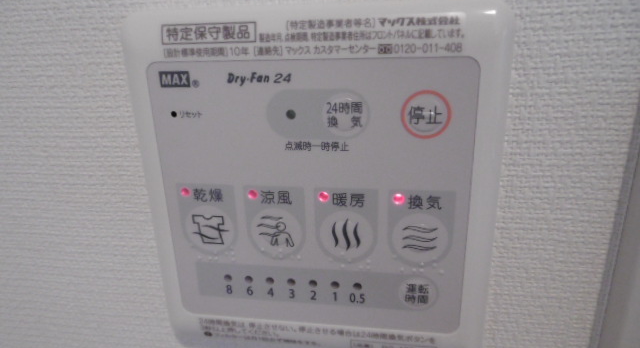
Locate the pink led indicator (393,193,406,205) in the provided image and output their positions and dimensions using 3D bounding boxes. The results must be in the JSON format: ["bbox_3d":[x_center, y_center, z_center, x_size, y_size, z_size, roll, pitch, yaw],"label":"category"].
[{"bbox_3d":[0.025,0.008,0.138,0.004,0.004,0.002,1,19,9],"label":"pink led indicator"}]

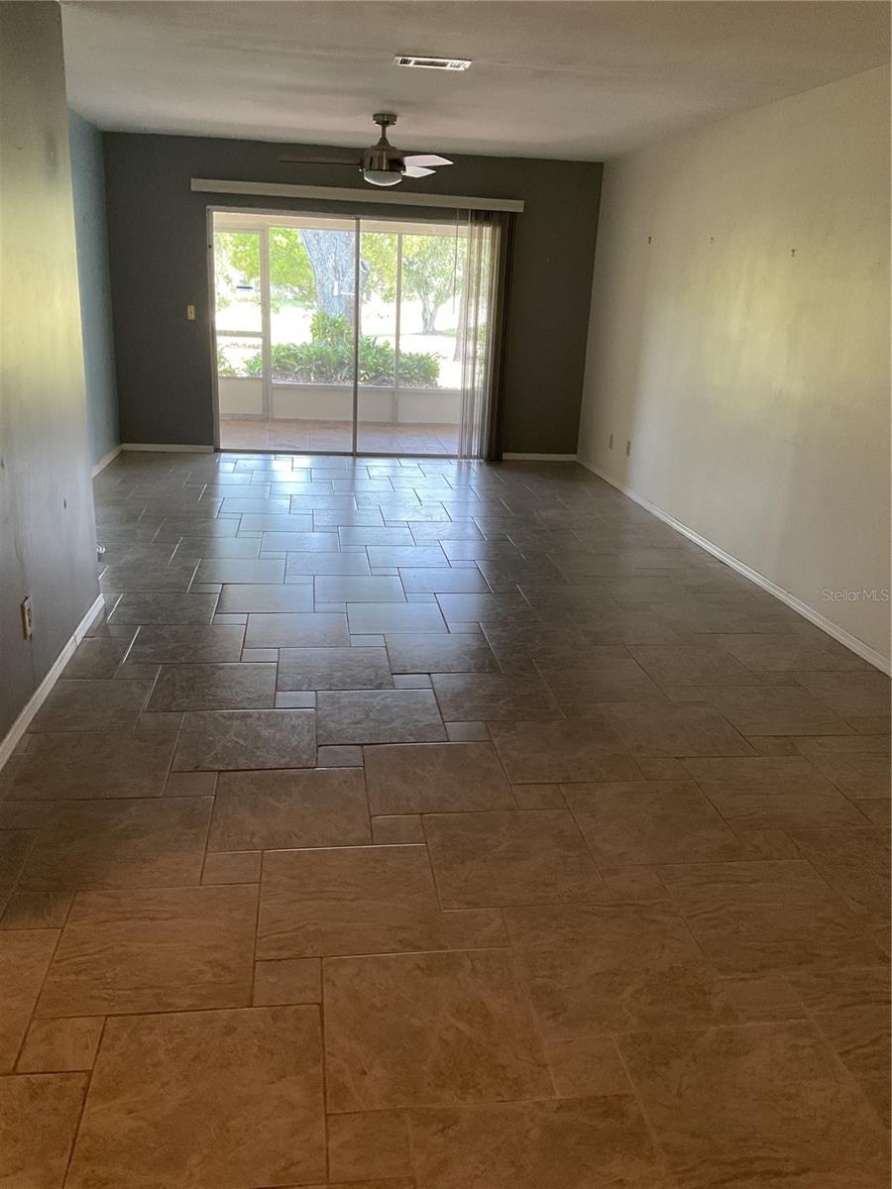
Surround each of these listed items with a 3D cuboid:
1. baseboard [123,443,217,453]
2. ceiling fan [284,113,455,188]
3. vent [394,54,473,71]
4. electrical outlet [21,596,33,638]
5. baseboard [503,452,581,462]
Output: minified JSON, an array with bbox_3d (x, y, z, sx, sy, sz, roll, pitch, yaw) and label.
[{"bbox_3d":[-2.340,-1.229,8.399,0.778,0.066,0.017,0,18,-8],"label":"baseboard"},{"bbox_3d":[-0.490,-2.794,6.280,1.120,0.410,1.220,0,18,-8],"label":"ceiling fan"},{"bbox_3d":[-0.065,-2.443,4.587,0.345,0.024,0.200,0,18,-8],"label":"vent"},{"bbox_3d":[-1.413,0.082,3.368,0.012,0.117,0.073,0,18,-8],"label":"electrical outlet"},{"bbox_3d":[0.816,-1.224,8.850,0.738,0.064,0.017,0,18,-8],"label":"baseboard"}]

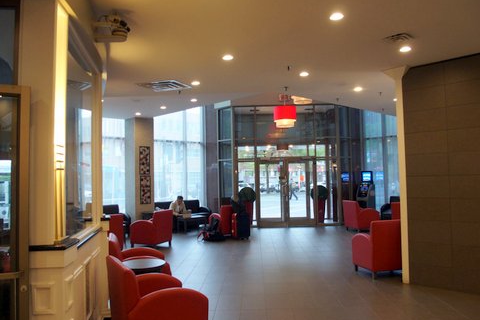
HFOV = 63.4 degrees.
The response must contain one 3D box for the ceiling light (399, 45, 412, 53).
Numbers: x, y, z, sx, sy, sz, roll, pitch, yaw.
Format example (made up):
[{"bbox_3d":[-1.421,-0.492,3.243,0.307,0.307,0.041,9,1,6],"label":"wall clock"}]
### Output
[{"bbox_3d":[1.962,-1.309,4.598,0.155,0.040,0.155,-1,-3,0],"label":"ceiling light"}]

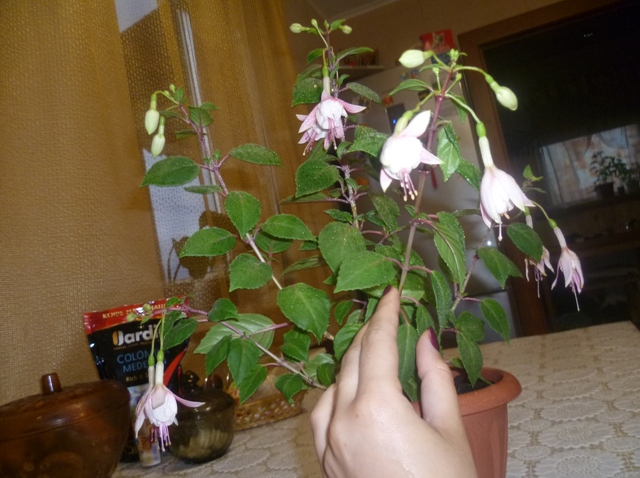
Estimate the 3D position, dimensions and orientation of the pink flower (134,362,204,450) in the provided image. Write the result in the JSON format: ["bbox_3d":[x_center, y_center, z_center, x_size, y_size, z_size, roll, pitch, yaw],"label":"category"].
[{"bbox_3d":[-0.133,0.146,0.455,0.057,0.075,0.052,1,-3,-11],"label":"pink flower"}]

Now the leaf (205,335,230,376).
[{"bbox_3d":[-0.086,0.097,0.432,0.018,0.037,0.009,29,-16,6],"label":"leaf"}]

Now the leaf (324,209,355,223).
[{"bbox_3d":[0.018,-0.021,0.475,0.027,0.009,0.012,20,12,9],"label":"leaf"}]

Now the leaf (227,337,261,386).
[{"bbox_3d":[-0.062,0.099,0.420,0.026,0.040,0.010,5,-12,4],"label":"leaf"}]

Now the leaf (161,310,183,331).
[{"bbox_3d":[-0.124,0.071,0.433,0.017,0.028,0.008,29,-15,0],"label":"leaf"}]

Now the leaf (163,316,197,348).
[{"bbox_3d":[-0.115,0.078,0.426,0.036,0.020,0.009,-43,-9,-13],"label":"leaf"}]

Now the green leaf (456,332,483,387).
[{"bbox_3d":[0.124,0.100,0.430,0.021,0.046,0.010,-17,-13,10],"label":"green leaf"}]

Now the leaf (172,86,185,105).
[{"bbox_3d":[-0.130,-0.134,0.480,0.010,0.018,0.005,0,-17,9],"label":"leaf"}]

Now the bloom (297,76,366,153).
[{"bbox_3d":[0.011,-0.124,0.520,0.065,0.074,0.058,-11,-8,0],"label":"bloom"}]

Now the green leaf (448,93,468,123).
[{"bbox_3d":[0.118,-0.109,0.432,0.016,0.032,0.009,-3,-26,-25],"label":"green leaf"}]

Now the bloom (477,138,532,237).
[{"bbox_3d":[0.142,-0.039,0.395,0.038,0.075,0.038,-13,-3,0],"label":"bloom"}]

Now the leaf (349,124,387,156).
[{"bbox_3d":[0.044,-0.087,0.460,0.038,0.030,0.014,-3,-25,-8],"label":"leaf"}]

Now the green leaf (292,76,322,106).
[{"bbox_3d":[-0.012,-0.150,0.531,0.043,0.039,0.012,-37,-21,-1],"label":"green leaf"}]

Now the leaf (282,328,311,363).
[{"bbox_3d":[-0.021,0.093,0.450,0.022,0.031,0.012,-21,-15,-1],"label":"leaf"}]

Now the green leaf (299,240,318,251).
[{"bbox_3d":[-0.009,0.006,0.470,0.024,0.015,0.008,-7,-37,-5],"label":"green leaf"}]

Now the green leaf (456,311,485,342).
[{"bbox_3d":[0.131,0.076,0.450,0.025,0.026,0.009,9,-26,5],"label":"green leaf"}]

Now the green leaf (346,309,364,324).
[{"bbox_3d":[0.034,0.077,0.490,0.024,0.021,0.007,-44,-25,-8],"label":"green leaf"}]

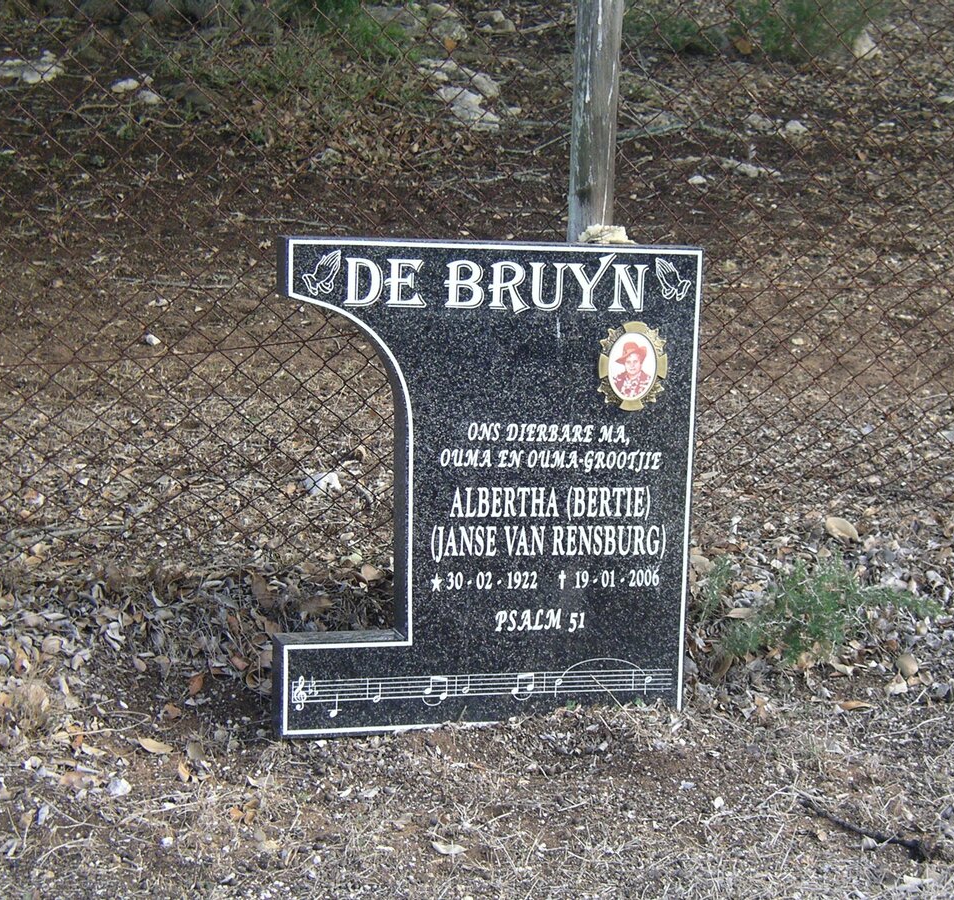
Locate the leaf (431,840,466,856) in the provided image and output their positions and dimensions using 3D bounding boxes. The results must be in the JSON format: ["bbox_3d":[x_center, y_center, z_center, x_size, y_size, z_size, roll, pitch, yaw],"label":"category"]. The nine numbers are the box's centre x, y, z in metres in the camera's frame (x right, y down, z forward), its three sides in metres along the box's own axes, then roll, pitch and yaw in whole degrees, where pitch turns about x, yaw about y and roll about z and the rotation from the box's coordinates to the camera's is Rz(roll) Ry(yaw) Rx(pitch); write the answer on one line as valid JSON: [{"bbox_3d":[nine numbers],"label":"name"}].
[{"bbox_3d":[-0.043,0.606,3.687,0.051,0.017,0.035,2,12,0],"label":"leaf"}]

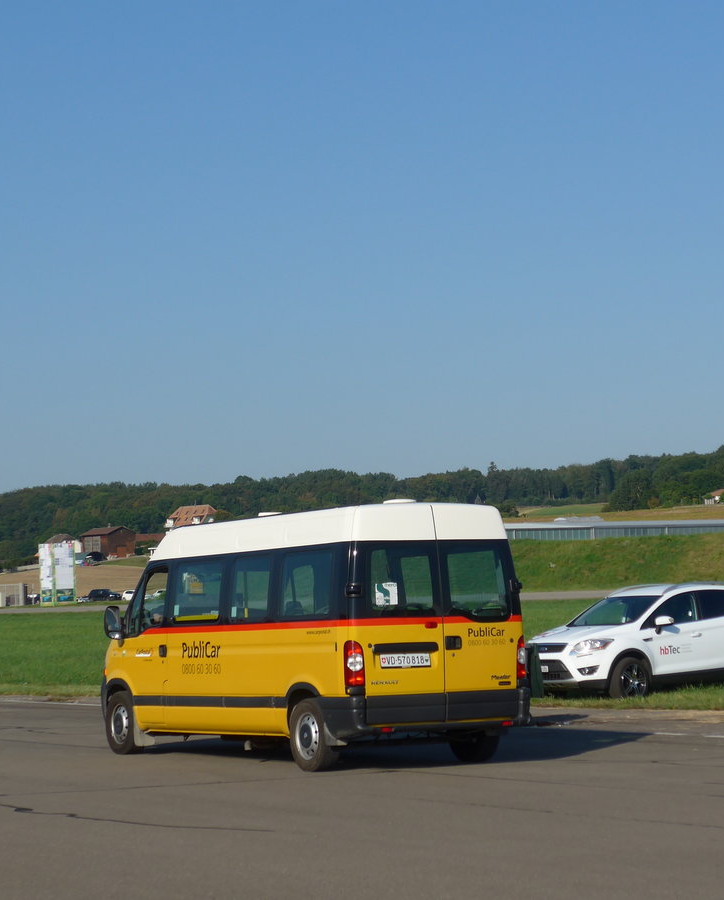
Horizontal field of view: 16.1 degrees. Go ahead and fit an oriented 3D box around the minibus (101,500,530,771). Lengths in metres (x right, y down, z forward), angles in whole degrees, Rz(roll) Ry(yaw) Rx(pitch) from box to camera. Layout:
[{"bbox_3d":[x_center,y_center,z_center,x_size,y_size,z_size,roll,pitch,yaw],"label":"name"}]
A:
[{"bbox_3d":[-0.705,1.888,26.166,2.050,2.520,5.858,1,-4,-30],"label":"minibus"}]

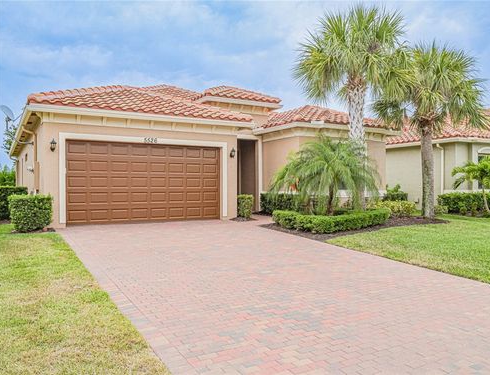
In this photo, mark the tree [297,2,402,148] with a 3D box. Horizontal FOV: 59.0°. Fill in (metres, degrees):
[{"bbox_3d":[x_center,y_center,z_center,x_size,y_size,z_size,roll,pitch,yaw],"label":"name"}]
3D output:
[{"bbox_3d":[3.705,-2.470,14.791,3.900,7.200,3.900,0,0,-29],"label":"tree"}]

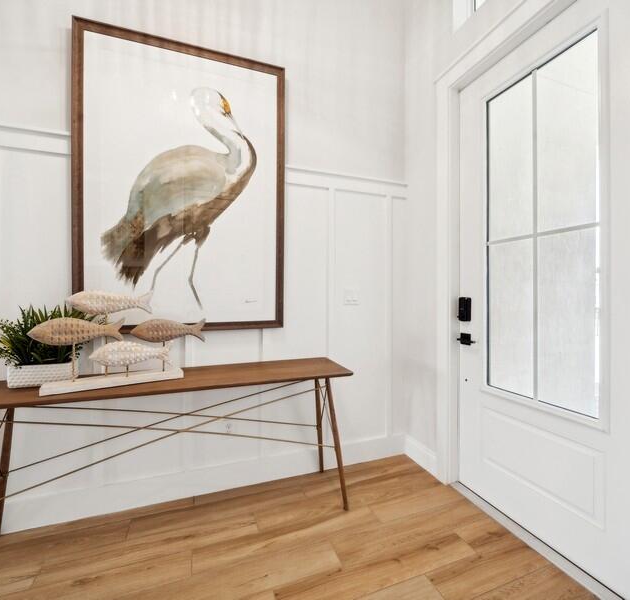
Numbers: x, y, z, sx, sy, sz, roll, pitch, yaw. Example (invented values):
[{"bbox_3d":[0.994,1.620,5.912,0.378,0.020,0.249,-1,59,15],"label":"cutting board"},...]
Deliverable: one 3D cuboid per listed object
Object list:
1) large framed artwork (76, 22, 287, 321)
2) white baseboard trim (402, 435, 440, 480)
[{"bbox_3d":[-0.723,-0.637,1.732,1.100,1.635,0.040,0,0,-19],"label":"large framed artwork"},{"bbox_3d":[0.731,1.085,2.093,0.018,0.147,0.315,0,0,-22],"label":"white baseboard trim"}]

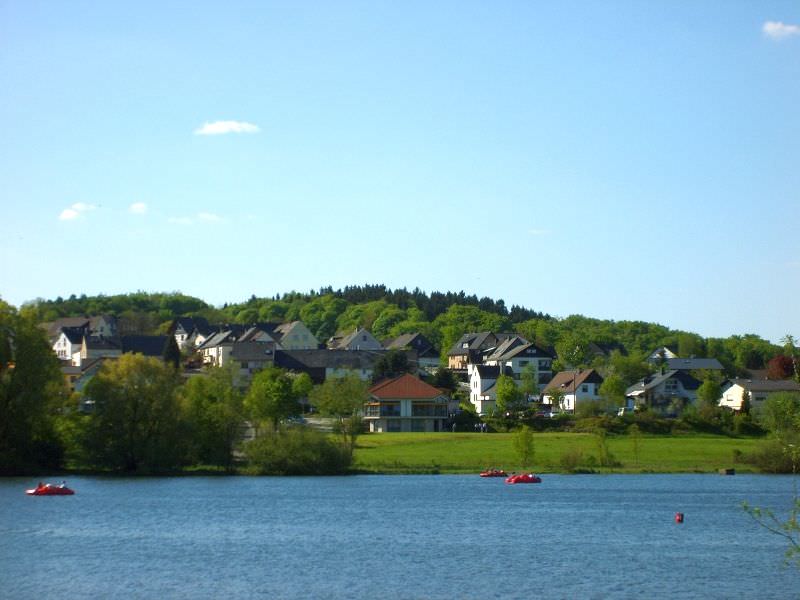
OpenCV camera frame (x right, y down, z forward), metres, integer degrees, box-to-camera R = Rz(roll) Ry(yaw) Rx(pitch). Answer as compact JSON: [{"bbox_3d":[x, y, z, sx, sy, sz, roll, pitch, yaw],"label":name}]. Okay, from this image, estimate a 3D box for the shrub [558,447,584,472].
[{"bbox_3d":[25.020,23.270,354.000,3.800,3.800,3.500,0,-4,0],"label":"shrub"}]

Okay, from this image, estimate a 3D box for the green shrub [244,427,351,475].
[{"bbox_3d":[-14.320,21.090,339.000,14.800,6.800,10.000,0,-4,0],"label":"green shrub"}]

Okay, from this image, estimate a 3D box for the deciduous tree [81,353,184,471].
[{"bbox_3d":[-38.030,15.850,345.000,14.500,16.800,13.000,0,-4,0],"label":"deciduous tree"}]

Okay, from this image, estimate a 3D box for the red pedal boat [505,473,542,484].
[{"bbox_3d":[13.390,19.370,263.000,3.750,1.150,1.650,1,-4,-15],"label":"red pedal boat"}]

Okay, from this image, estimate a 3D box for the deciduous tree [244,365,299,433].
[{"bbox_3d":[-21.180,16.400,400.000,8.900,11.000,8.500,0,-4,0],"label":"deciduous tree"}]

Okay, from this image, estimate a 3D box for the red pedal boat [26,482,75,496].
[{"bbox_3d":[-28.370,15.380,197.000,3.850,1.150,1.650,0,-4,-3],"label":"red pedal boat"}]

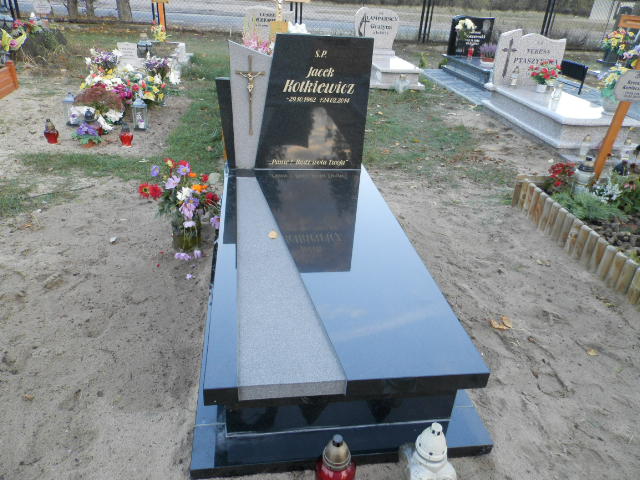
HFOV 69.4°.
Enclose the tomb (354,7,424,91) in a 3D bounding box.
[{"bbox_3d":[1.141,-3.380,7.965,0.960,1.070,2.000,0,29,-7],"label":"tomb"}]

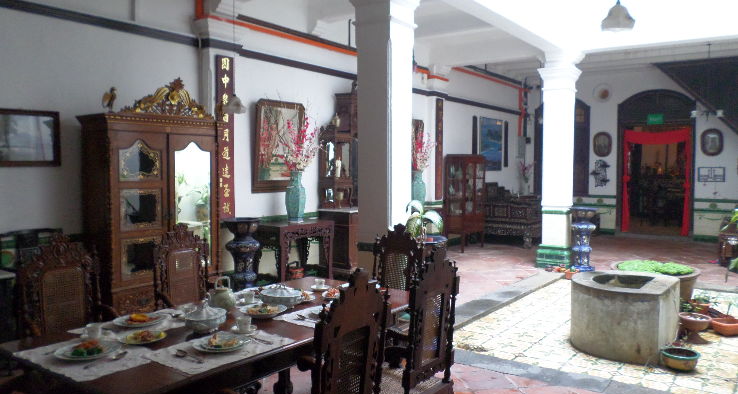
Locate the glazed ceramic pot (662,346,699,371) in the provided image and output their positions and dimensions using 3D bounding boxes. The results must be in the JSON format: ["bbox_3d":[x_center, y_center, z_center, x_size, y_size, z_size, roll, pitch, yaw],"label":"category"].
[{"bbox_3d":[2.528,1.305,4.305,0.300,0.122,0.300,4,5,37],"label":"glazed ceramic pot"}]

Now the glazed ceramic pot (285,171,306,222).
[{"bbox_3d":[-0.845,-0.021,6.178,0.250,0.590,0.250,4,5,37],"label":"glazed ceramic pot"}]

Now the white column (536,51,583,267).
[{"bbox_3d":[2.893,-0.490,8.089,0.510,3.070,0.510,4,5,37],"label":"white column"}]

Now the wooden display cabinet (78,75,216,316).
[{"bbox_3d":[-2.070,0.037,5.163,0.600,2.330,1.200,3,4,37],"label":"wooden display cabinet"}]

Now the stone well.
[{"bbox_3d":[2.269,1.036,4.807,0.800,0.583,0.990,4,5,37],"label":"stone well"}]

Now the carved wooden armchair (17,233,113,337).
[{"bbox_3d":[-1.520,0.774,2.769,0.560,1.130,0.520,3,4,37],"label":"carved wooden armchair"}]

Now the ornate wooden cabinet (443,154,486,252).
[{"bbox_3d":[1.706,0.099,9.507,0.420,1.670,0.830,4,5,37],"label":"ornate wooden cabinet"}]

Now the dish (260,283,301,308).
[{"bbox_3d":[-0.465,0.511,2.829,0.200,0.120,0.250,3,4,37],"label":"dish"}]

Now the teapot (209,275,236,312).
[{"bbox_3d":[-0.779,0.511,2.852,0.155,0.168,0.138,2,4,21],"label":"teapot"}]

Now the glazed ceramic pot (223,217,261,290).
[{"bbox_3d":[-1.342,0.704,5.603,0.400,0.930,0.400,1,4,0],"label":"glazed ceramic pot"}]

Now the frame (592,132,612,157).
[{"bbox_3d":[5.107,-1.147,11.646,0.391,0.544,0.050,4,5,37],"label":"frame"}]

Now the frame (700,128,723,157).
[{"bbox_3d":[6.726,-1.062,10.435,0.368,0.536,0.050,4,5,37],"label":"frame"}]

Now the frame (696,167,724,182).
[{"bbox_3d":[7.048,-0.458,10.995,0.470,0.310,0.030,2,4,33],"label":"frame"}]

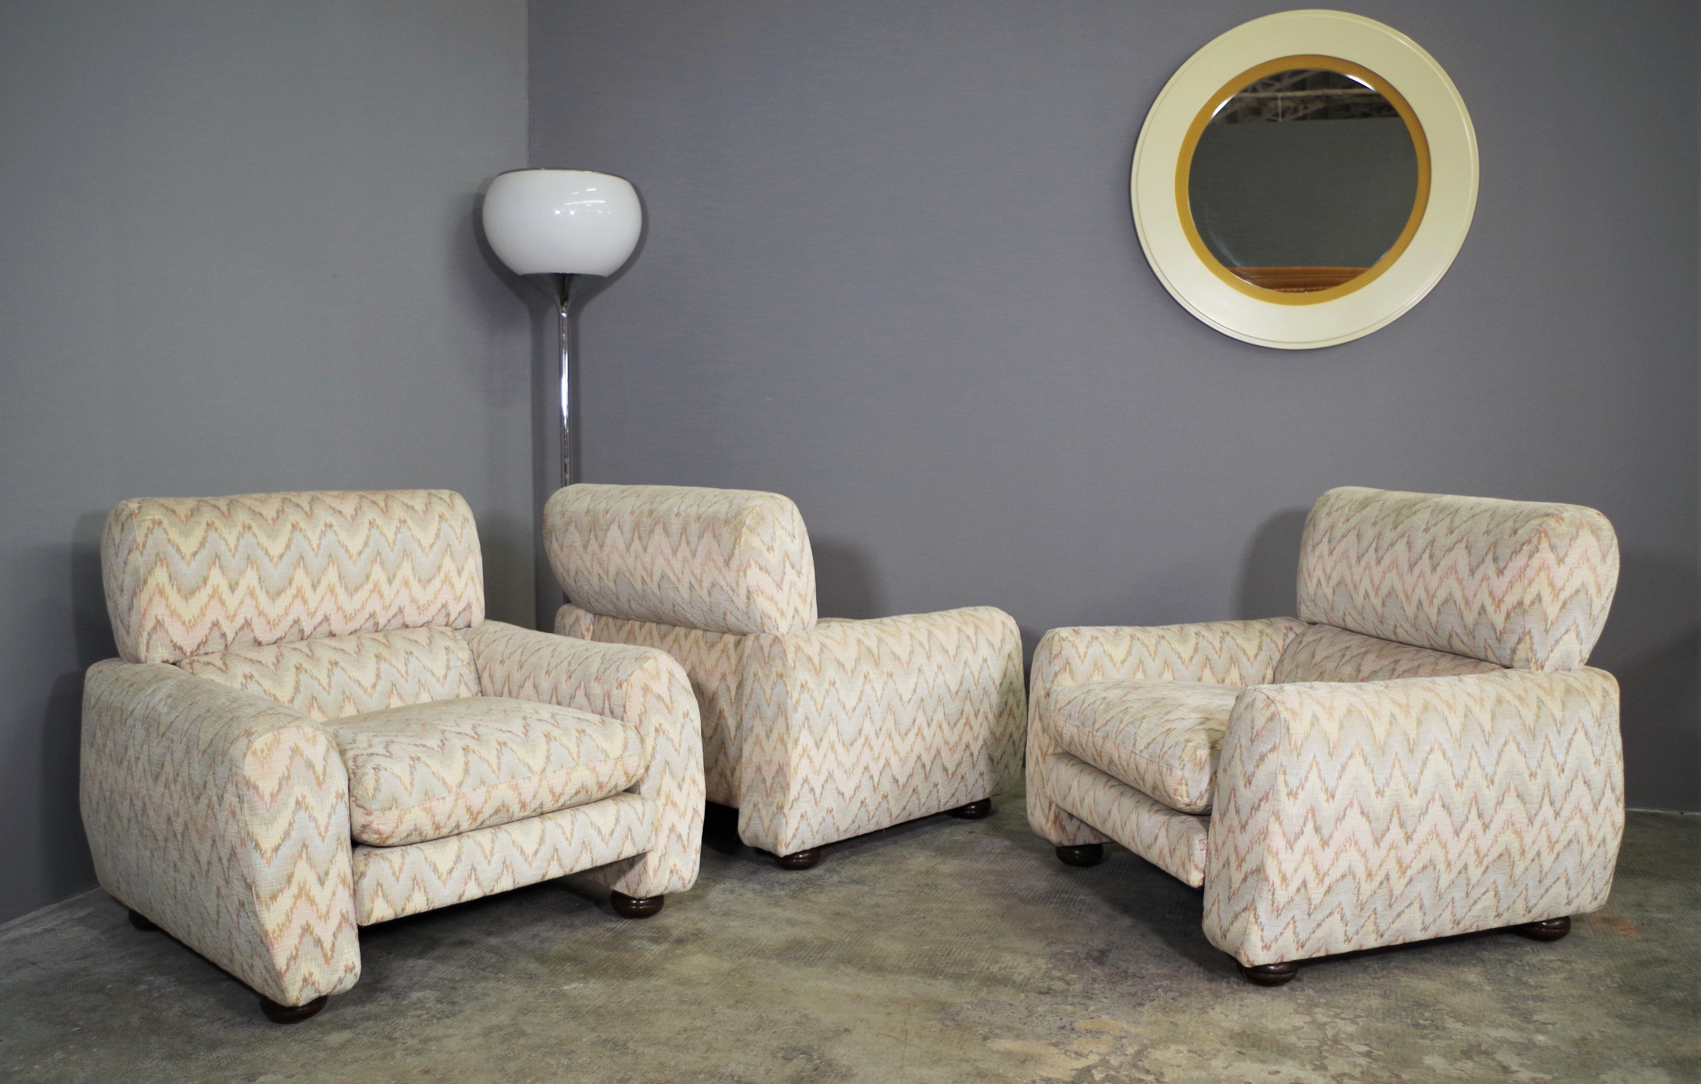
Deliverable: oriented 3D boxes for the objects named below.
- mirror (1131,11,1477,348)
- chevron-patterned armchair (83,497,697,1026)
[{"bbox_3d":[1.190,-0.952,3.363,0.869,0.869,0.050,1,3,15],"label":"mirror"},{"bbox_3d":[-0.877,0.313,2.435,0.864,0.813,0.843,3,4,42],"label":"chevron-patterned armchair"}]

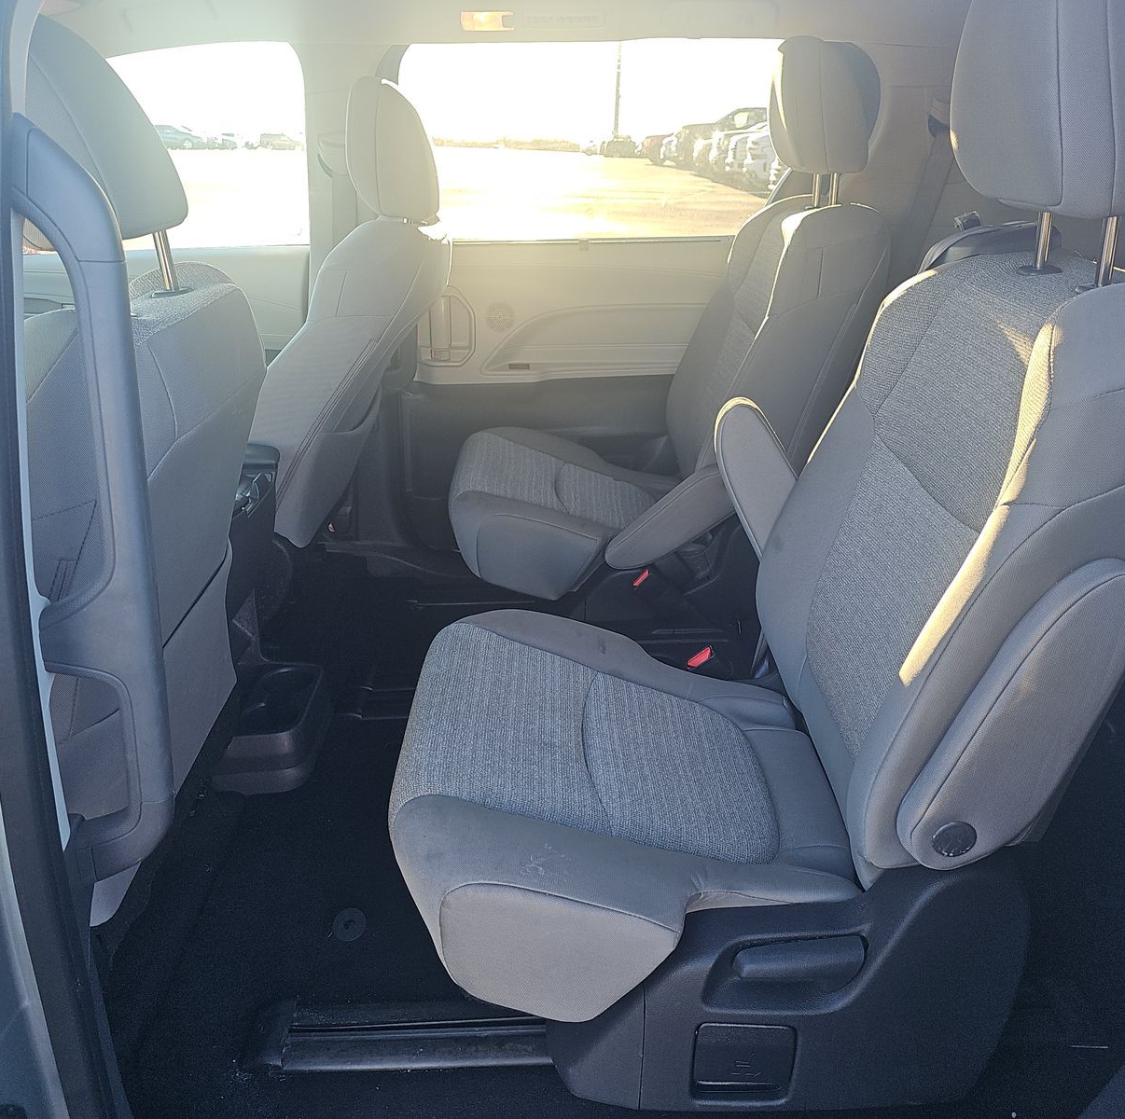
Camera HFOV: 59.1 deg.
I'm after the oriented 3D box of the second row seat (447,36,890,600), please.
[{"bbox_3d":[0.173,-0.381,1.809,0.765,1.020,0.617,-1,23,-2],"label":"second row seat"}]

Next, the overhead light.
[{"bbox_3d":[-0.133,-0.956,1.760,0.098,0.042,0.022,-1,64,-2],"label":"overhead light"}]

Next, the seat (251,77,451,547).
[{"bbox_3d":[-0.615,-0.355,1.754,0.877,0.908,0.530,-1,23,-2],"label":"seat"}]

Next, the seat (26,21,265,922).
[{"bbox_3d":[-0.709,-0.043,1.012,0.745,0.944,0.541,-1,23,-2],"label":"seat"}]

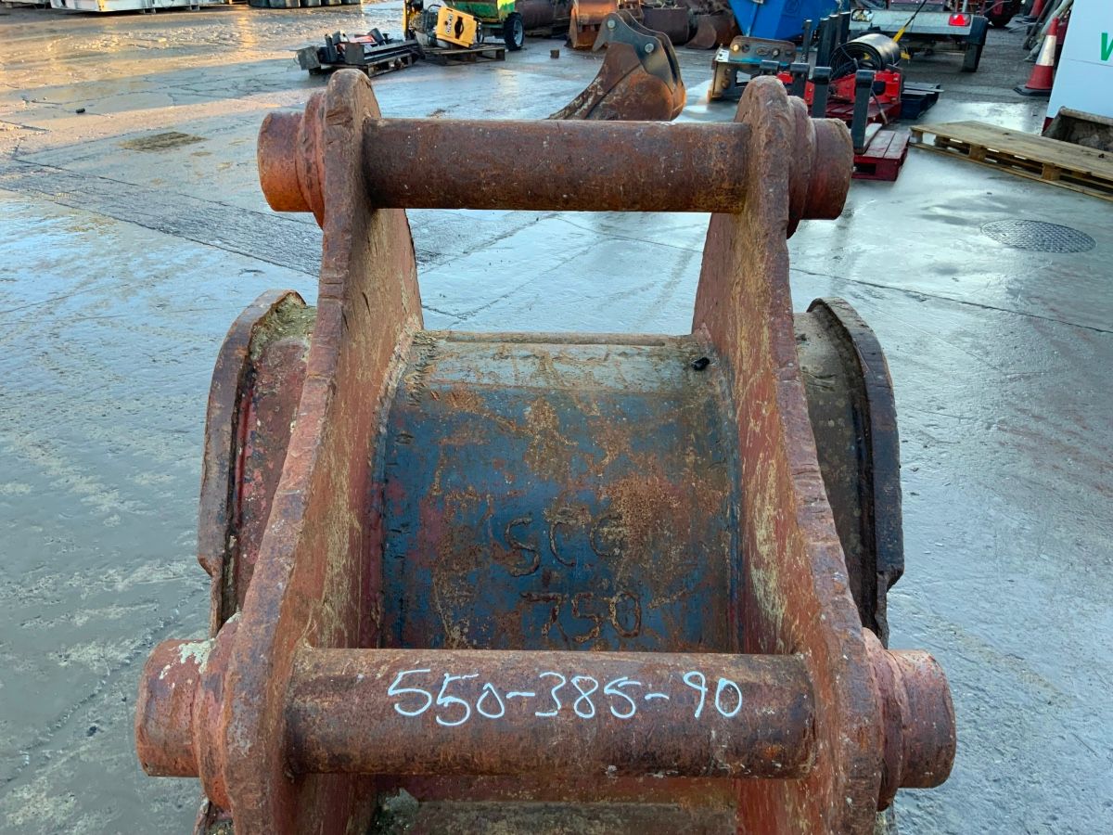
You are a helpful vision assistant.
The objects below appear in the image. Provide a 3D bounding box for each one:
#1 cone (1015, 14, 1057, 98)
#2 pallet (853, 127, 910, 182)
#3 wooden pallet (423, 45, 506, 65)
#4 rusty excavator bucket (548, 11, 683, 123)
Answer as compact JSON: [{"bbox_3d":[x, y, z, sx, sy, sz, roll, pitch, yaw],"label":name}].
[{"bbox_3d":[5.389,-3.970,10.216,0.460,0.750,0.460,1,29,0],"label":"cone"},{"bbox_3d":[2.126,-2.126,7.380,1.200,0.160,1.000,12,31,20],"label":"pallet"},{"bbox_3d":[-1.334,-4.725,12.043,0.950,0.145,1.120,-18,34,-31],"label":"wooden pallet"},{"bbox_3d":[0.472,-3.032,8.125,1.320,0.990,0.360,12,31,20],"label":"rusty excavator bucket"}]

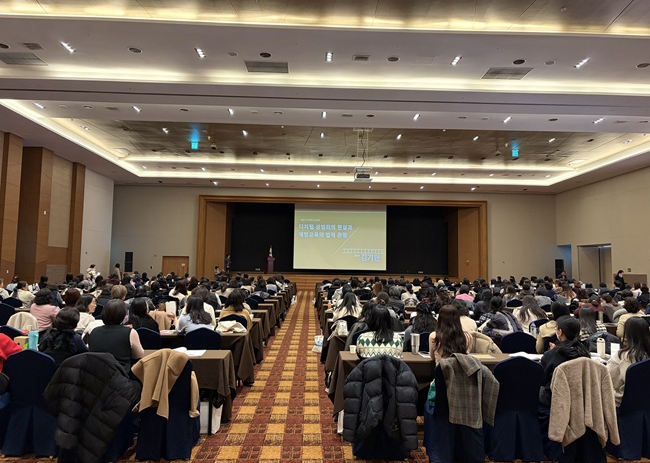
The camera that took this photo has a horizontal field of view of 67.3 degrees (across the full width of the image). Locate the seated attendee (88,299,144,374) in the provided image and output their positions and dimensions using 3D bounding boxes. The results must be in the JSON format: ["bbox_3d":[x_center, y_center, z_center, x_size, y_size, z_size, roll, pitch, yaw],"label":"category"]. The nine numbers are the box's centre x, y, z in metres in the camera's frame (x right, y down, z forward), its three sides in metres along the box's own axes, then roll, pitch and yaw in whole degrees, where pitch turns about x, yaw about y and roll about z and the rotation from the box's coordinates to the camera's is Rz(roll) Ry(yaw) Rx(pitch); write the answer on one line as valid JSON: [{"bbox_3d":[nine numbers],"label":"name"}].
[{"bbox_3d":[-1.902,1.272,4.470,0.500,1.300,0.750,1,-4,-1],"label":"seated attendee"}]

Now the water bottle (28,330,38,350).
[{"bbox_3d":[-2.931,1.106,4.907,0.083,0.213,0.083,1,-4,-1],"label":"water bottle"}]

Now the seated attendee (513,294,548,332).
[{"bbox_3d":[3.263,1.645,7.861,0.530,1.240,0.750,1,-4,-1],"label":"seated attendee"}]

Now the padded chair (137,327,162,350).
[{"bbox_3d":[-2.070,1.560,5.729,0.460,0.900,0.570,1,-4,-1],"label":"padded chair"}]

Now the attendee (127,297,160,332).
[{"bbox_3d":[-2.254,1.438,6.094,0.500,1.220,0.780,1,-4,4],"label":"attendee"}]

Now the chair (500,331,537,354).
[{"bbox_3d":[2.284,1.662,5.998,0.450,0.900,0.560,1,-4,-1],"label":"chair"}]

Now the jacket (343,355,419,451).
[{"bbox_3d":[0.448,1.395,4.013,0.610,0.750,0.320,1,-4,-1],"label":"jacket"}]

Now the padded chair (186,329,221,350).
[{"bbox_3d":[-1.403,1.582,5.846,0.460,0.900,0.570,1,-4,-1],"label":"padded chair"}]

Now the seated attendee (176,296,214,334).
[{"bbox_3d":[-1.584,1.420,6.013,0.480,1.240,0.740,1,-4,-1],"label":"seated attendee"}]

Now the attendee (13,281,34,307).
[{"bbox_3d":[-6.168,1.657,10.046,0.520,1.220,0.750,-1,-5,23],"label":"attendee"}]

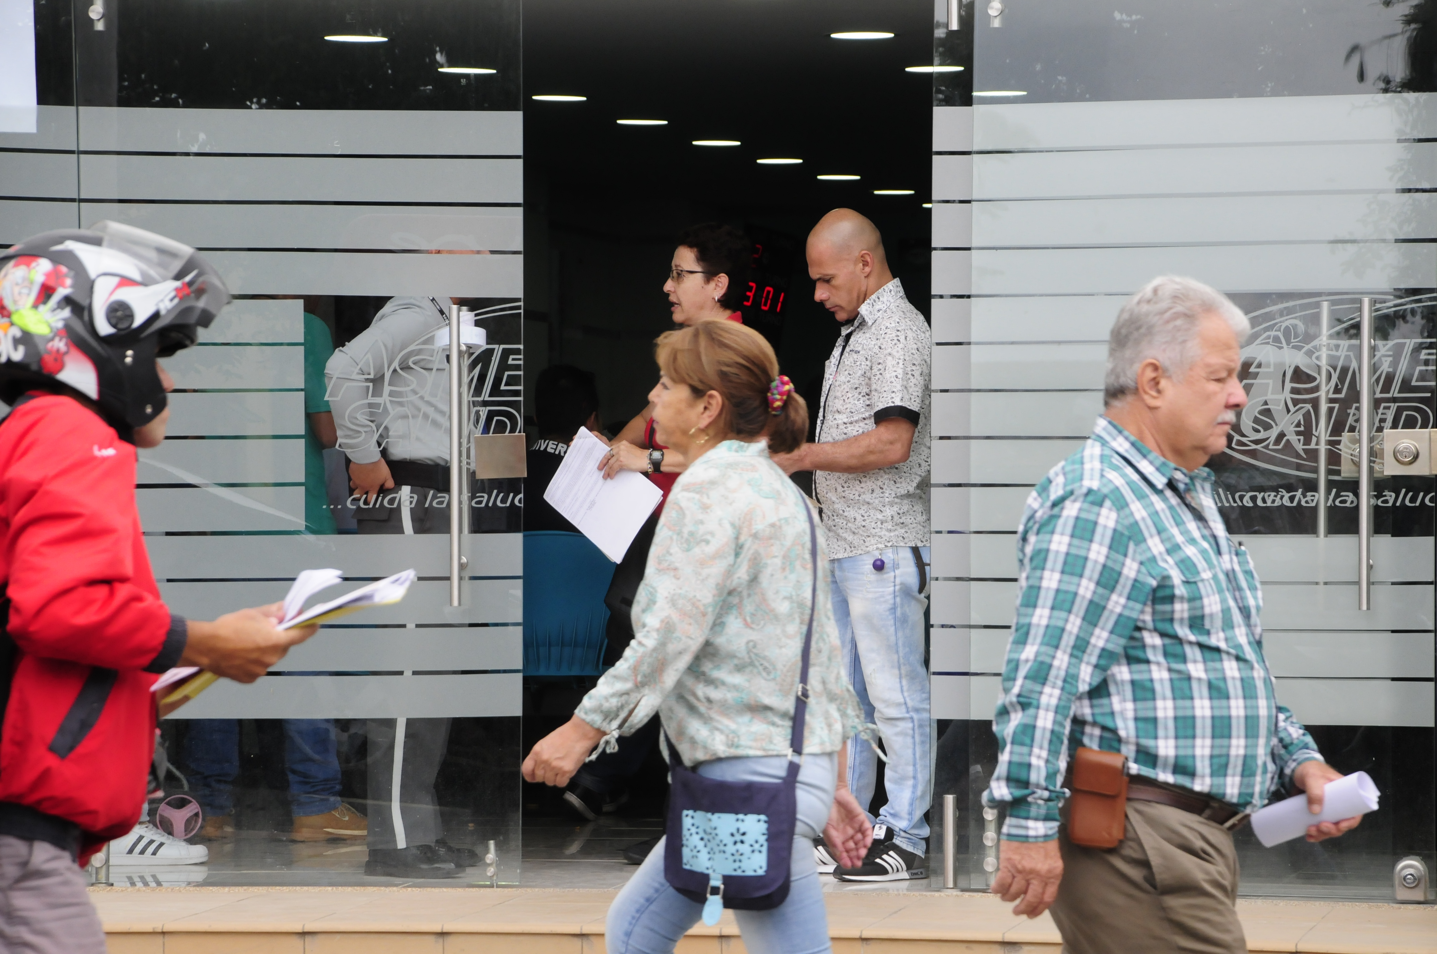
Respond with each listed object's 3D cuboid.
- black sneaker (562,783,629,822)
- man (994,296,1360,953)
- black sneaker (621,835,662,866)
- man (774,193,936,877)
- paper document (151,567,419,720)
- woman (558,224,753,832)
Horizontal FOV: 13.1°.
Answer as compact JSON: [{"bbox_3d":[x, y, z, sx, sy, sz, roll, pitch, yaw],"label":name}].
[{"bbox_3d":[-0.361,0.929,17.900,0.110,0.115,0.260,27,0,-20],"label":"black sneaker"},{"bbox_3d":[0.646,0.551,9.000,0.520,1.690,0.600,0,0,18],"label":"man"},{"bbox_3d":[-0.138,0.952,16.150,0.260,0.100,0.100,0,0,-6],"label":"black sneaker"},{"bbox_3d":[0.348,0.168,15.600,0.400,1.670,0.500,0,0,-20],"label":"man"},{"bbox_3d":[-0.558,0.186,7.900,0.360,0.075,0.230,-25,0,0],"label":"paper document"},{"bbox_3d":[-0.123,0.172,16.150,0.420,1.640,0.460,0,0,-16],"label":"woman"}]

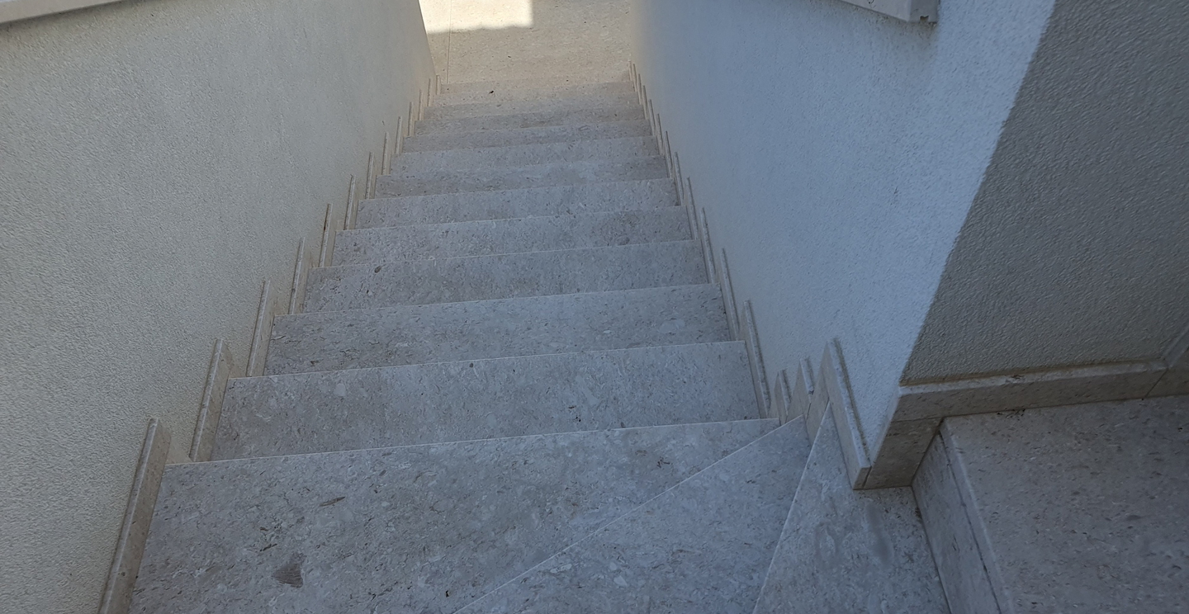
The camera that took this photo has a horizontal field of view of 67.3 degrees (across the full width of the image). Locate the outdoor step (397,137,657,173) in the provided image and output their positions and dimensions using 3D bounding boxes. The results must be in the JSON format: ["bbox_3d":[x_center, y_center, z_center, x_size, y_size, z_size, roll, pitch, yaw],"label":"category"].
[{"bbox_3d":[-0.294,-0.529,3.877,1.160,0.167,0.318,-4,52,0],"label":"outdoor step"}]

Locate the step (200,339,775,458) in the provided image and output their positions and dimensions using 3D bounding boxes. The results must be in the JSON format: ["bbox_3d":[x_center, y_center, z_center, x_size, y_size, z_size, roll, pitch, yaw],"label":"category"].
[{"bbox_3d":[-0.227,0.295,1.975,1.160,0.167,0.318,-4,52,0],"label":"step"}]

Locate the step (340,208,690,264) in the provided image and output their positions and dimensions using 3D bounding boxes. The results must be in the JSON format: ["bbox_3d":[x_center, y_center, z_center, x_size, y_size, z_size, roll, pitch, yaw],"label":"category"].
[{"bbox_3d":[-0.261,-0.117,2.926,1.160,0.167,0.318,-4,52,0],"label":"step"}]

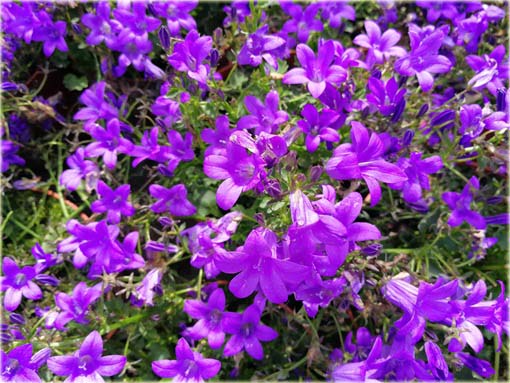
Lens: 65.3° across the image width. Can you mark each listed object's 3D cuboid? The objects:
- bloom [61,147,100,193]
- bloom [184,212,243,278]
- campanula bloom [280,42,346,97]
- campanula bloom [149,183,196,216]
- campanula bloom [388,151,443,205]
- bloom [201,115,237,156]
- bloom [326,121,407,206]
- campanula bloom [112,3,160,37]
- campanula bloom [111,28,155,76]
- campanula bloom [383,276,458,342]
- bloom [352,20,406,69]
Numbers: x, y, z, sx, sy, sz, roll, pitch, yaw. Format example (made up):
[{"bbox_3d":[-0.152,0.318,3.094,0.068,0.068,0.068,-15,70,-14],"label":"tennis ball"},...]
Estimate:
[{"bbox_3d":[-0.128,-0.016,0.290,0.030,0.022,0.033,0,81,15],"label":"bloom"},{"bbox_3d":[-0.025,0.032,0.238,0.034,0.023,0.037,0,75,-3],"label":"bloom"},{"bbox_3d":[0.034,-0.069,0.225,0.036,0.024,0.034,0,63,-2],"label":"campanula bloom"},{"bbox_3d":[-0.059,0.006,0.285,0.034,0.020,0.028,0,72,0],"label":"campanula bloom"},{"bbox_3d":[0.100,-0.008,0.250,0.034,0.019,0.031,0,75,6],"label":"campanula bloom"},{"bbox_3d":[-0.023,-0.037,0.268,0.026,0.018,0.028,0,69,-5],"label":"bloom"},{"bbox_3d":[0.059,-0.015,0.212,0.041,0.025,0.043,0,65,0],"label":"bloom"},{"bbox_3d":[-0.094,-0.137,0.315,0.037,0.021,0.031,0,83,-9],"label":"campanula bloom"},{"bbox_3d":[-0.092,-0.105,0.300,0.034,0.034,0.022,0,11,0],"label":"campanula bloom"},{"bbox_3d":[0.083,0.059,0.200,0.030,0.034,0.034,23,15,38],"label":"campanula bloom"},{"bbox_3d":[0.085,-0.100,0.270,0.036,0.022,0.035,0,60,-3],"label":"bloom"}]

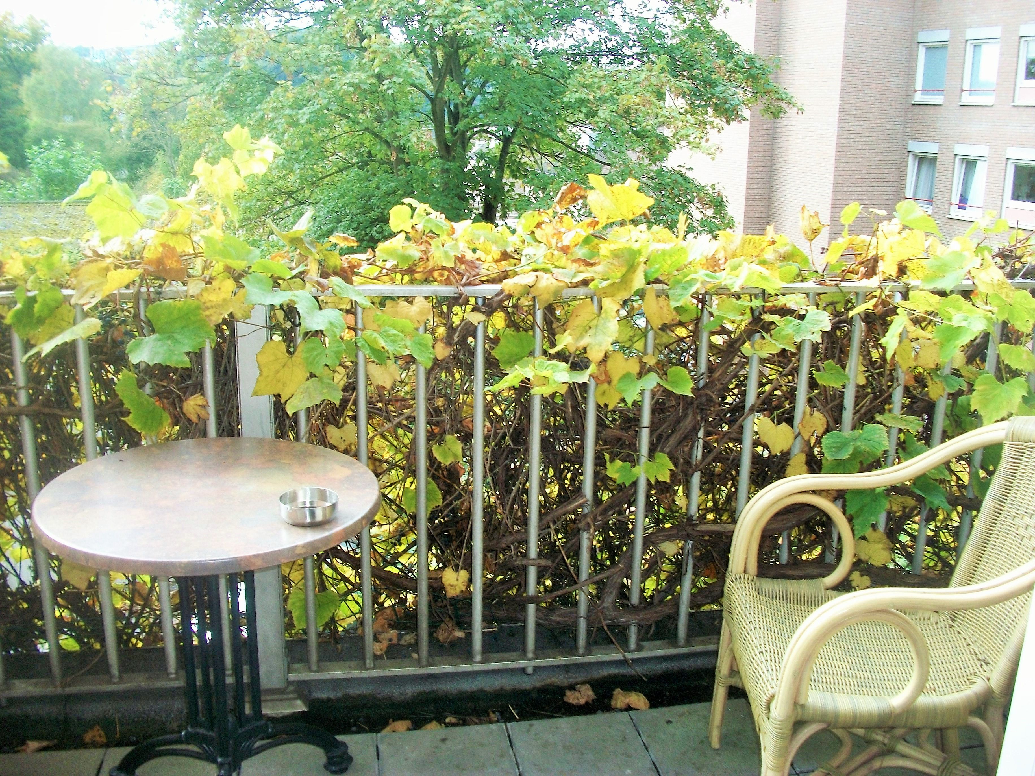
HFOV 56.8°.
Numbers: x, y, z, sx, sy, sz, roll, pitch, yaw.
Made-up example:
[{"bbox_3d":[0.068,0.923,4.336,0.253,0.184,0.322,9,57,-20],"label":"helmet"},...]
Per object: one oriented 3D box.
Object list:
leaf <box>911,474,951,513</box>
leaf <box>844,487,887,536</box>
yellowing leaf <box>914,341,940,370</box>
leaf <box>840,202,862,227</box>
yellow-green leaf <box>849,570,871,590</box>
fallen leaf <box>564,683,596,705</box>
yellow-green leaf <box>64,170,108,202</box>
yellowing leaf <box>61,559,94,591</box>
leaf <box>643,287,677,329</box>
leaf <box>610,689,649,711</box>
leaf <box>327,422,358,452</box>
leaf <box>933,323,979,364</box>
[{"bbox_3d":[1.070,0.270,2.477,0.118,0.110,0.045,-1,-4,-10],"label":"leaf"},{"bbox_3d":[0.895,0.310,2.457,0.122,0.146,0.040,-1,1,-10],"label":"leaf"},{"bbox_3d":[0.987,-0.079,2.306,0.058,0.073,0.030,6,16,16],"label":"yellowing leaf"},{"bbox_3d":[0.816,-0.425,2.344,0.052,0.064,0.035,1,-5,0],"label":"leaf"},{"bbox_3d":[0.869,0.489,2.425,0.061,0.046,0.014,3,5,-11],"label":"yellow-green leaf"},{"bbox_3d":[0.150,0.744,2.323,0.079,0.030,0.065,-1,16,-10],"label":"fallen leaf"},{"bbox_3d":[-0.847,-0.396,1.879,0.086,0.062,0.060,-3,16,-15],"label":"yellow-green leaf"},{"bbox_3d":[-1.008,0.415,2.195,0.089,0.102,0.020,-4,6,-18],"label":"yellowing leaf"},{"bbox_3d":[0.320,-0.178,2.144,0.078,0.097,0.030,-1,10,-9],"label":"leaf"},{"bbox_3d":[0.277,0.769,2.357,0.100,0.035,0.055,-1,15,-9],"label":"leaf"},{"bbox_3d":[-0.399,0.113,2.180,0.069,0.064,0.020,0,7,-10],"label":"leaf"},{"bbox_3d":[1.033,-0.105,2.255,0.090,0.086,0.050,7,16,17],"label":"leaf"}]

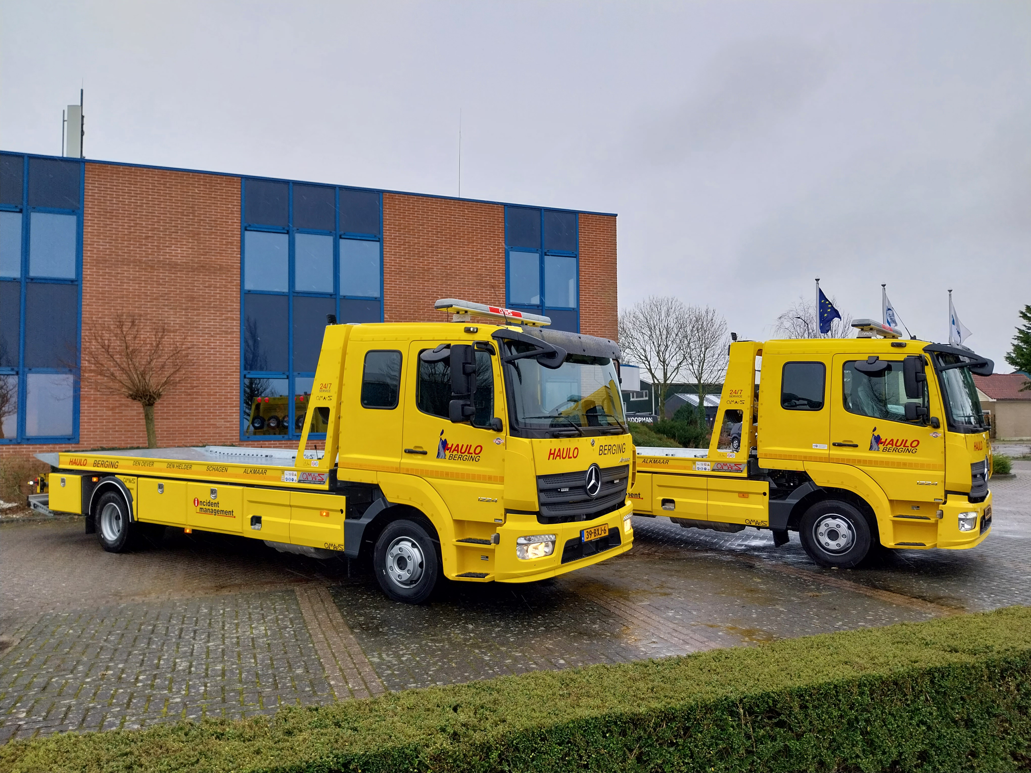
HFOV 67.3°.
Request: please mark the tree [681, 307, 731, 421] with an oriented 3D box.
[{"bbox_3d":[9.222,-0.363,38.144,3.200,7.214,3.100,-1,-2,14],"label":"tree"}]

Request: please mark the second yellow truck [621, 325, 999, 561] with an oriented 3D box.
[{"bbox_3d":[2.105,0.759,11.548,8.630,2.880,2.500,-2,-3,36],"label":"second yellow truck"}]

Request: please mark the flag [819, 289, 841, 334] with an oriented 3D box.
[{"bbox_3d":[10.344,-2.467,25.500,0.800,1.520,0.450,-1,-2,22],"label":"flag"}]

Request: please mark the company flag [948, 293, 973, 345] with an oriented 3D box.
[{"bbox_3d":[15.703,-2.314,27.300,0.830,1.800,0.500,-1,-3,30],"label":"company flag"}]

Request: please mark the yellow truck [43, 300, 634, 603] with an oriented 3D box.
[{"bbox_3d":[-2.762,0.699,9.802,8.630,2.880,2.500,-2,-3,33],"label":"yellow truck"}]

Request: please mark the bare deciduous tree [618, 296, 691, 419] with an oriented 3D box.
[{"bbox_3d":[6.929,-0.597,38.153,3.900,7.693,3.700,-1,-2,10],"label":"bare deciduous tree"}]

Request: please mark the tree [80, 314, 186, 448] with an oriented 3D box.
[{"bbox_3d":[-7.506,0.468,15.276,2.100,3.795,2.000,1,-3,-26],"label":"tree"}]

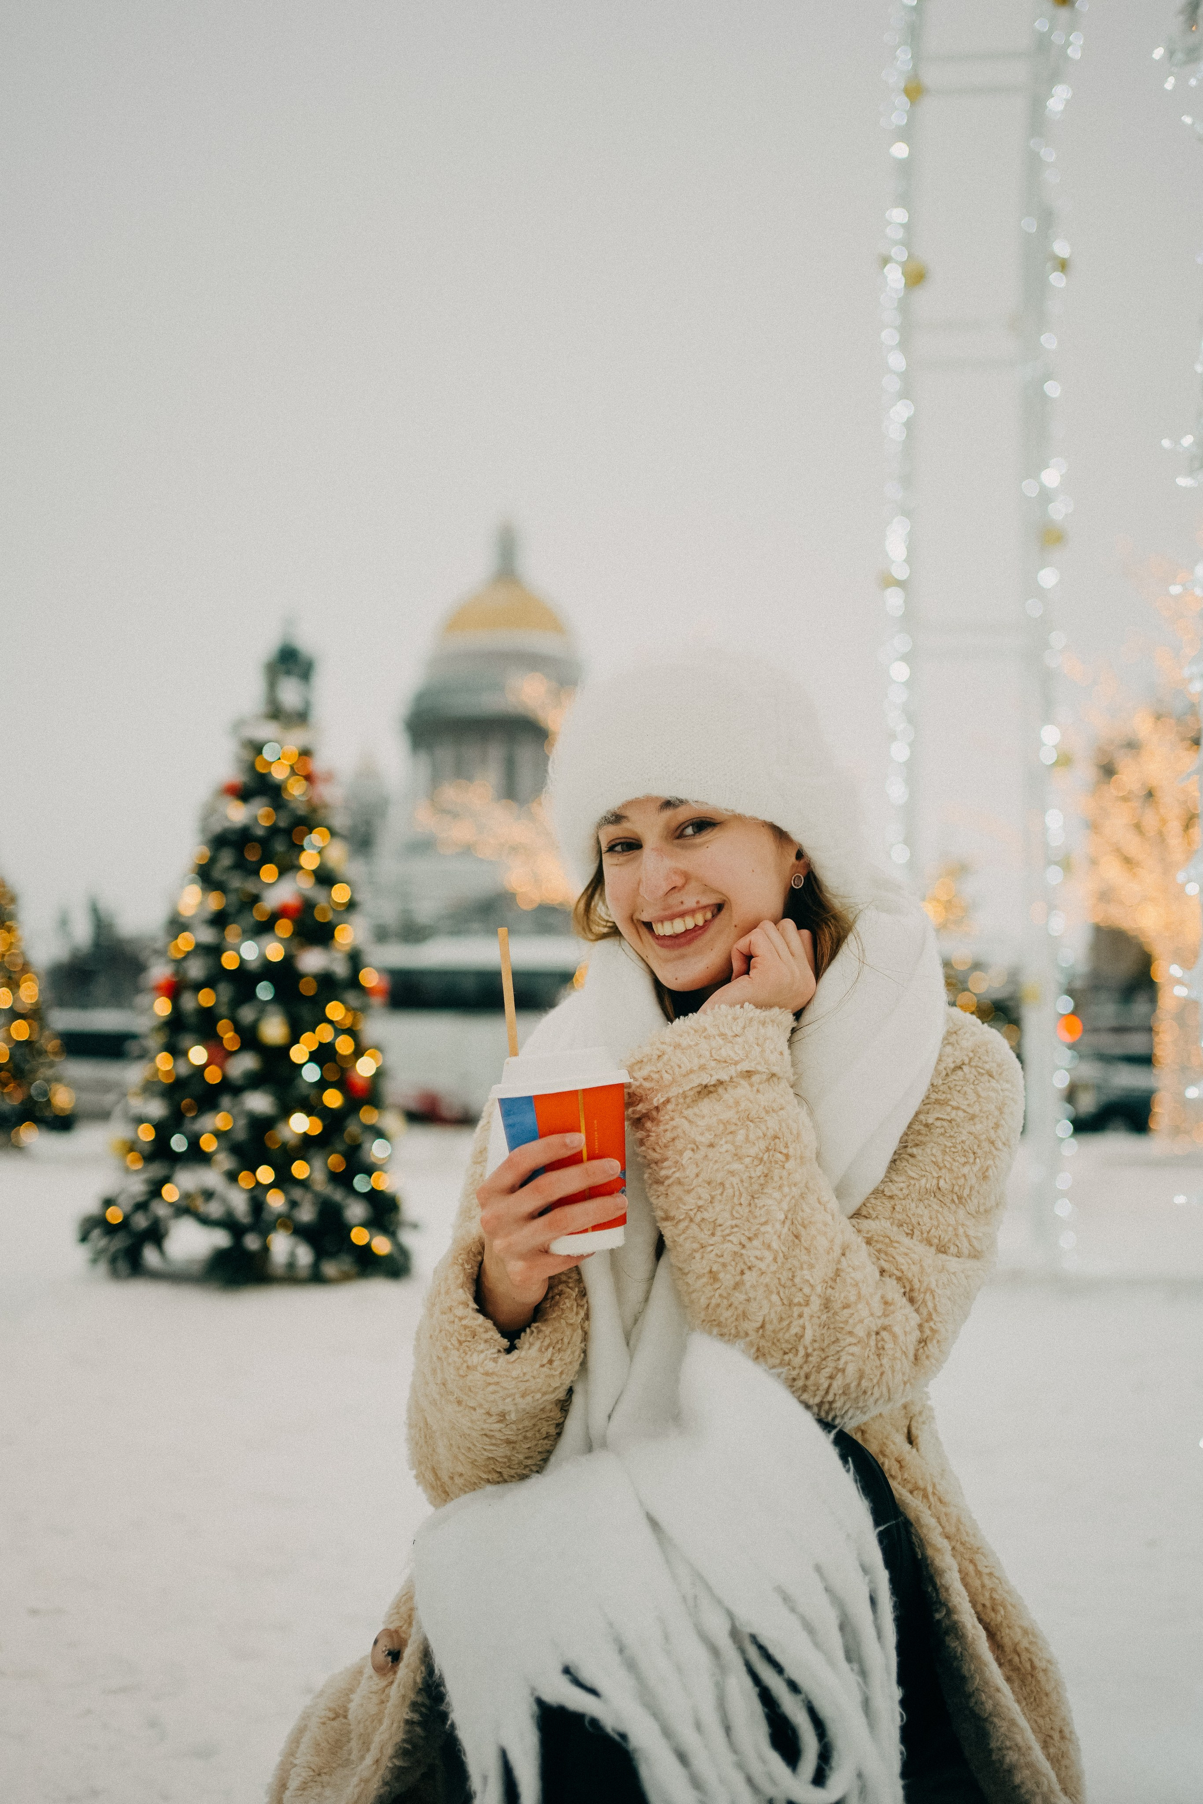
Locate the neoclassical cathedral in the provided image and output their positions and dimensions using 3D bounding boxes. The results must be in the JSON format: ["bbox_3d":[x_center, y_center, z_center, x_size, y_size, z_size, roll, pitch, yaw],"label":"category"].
[{"bbox_3d":[-18.475,-24.120,343.000,108.000,101.500,98.000,1,-4,-6],"label":"neoclassical cathedral"}]

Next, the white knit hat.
[{"bbox_3d":[0.087,-0.095,1.330,0.245,0.190,0.265,-6,-14,-2],"label":"white knit hat"}]

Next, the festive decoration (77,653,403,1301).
[{"bbox_3d":[-1.281,0.162,6.400,1.170,2.270,1.170,2,-4,-11],"label":"festive decoration"}]

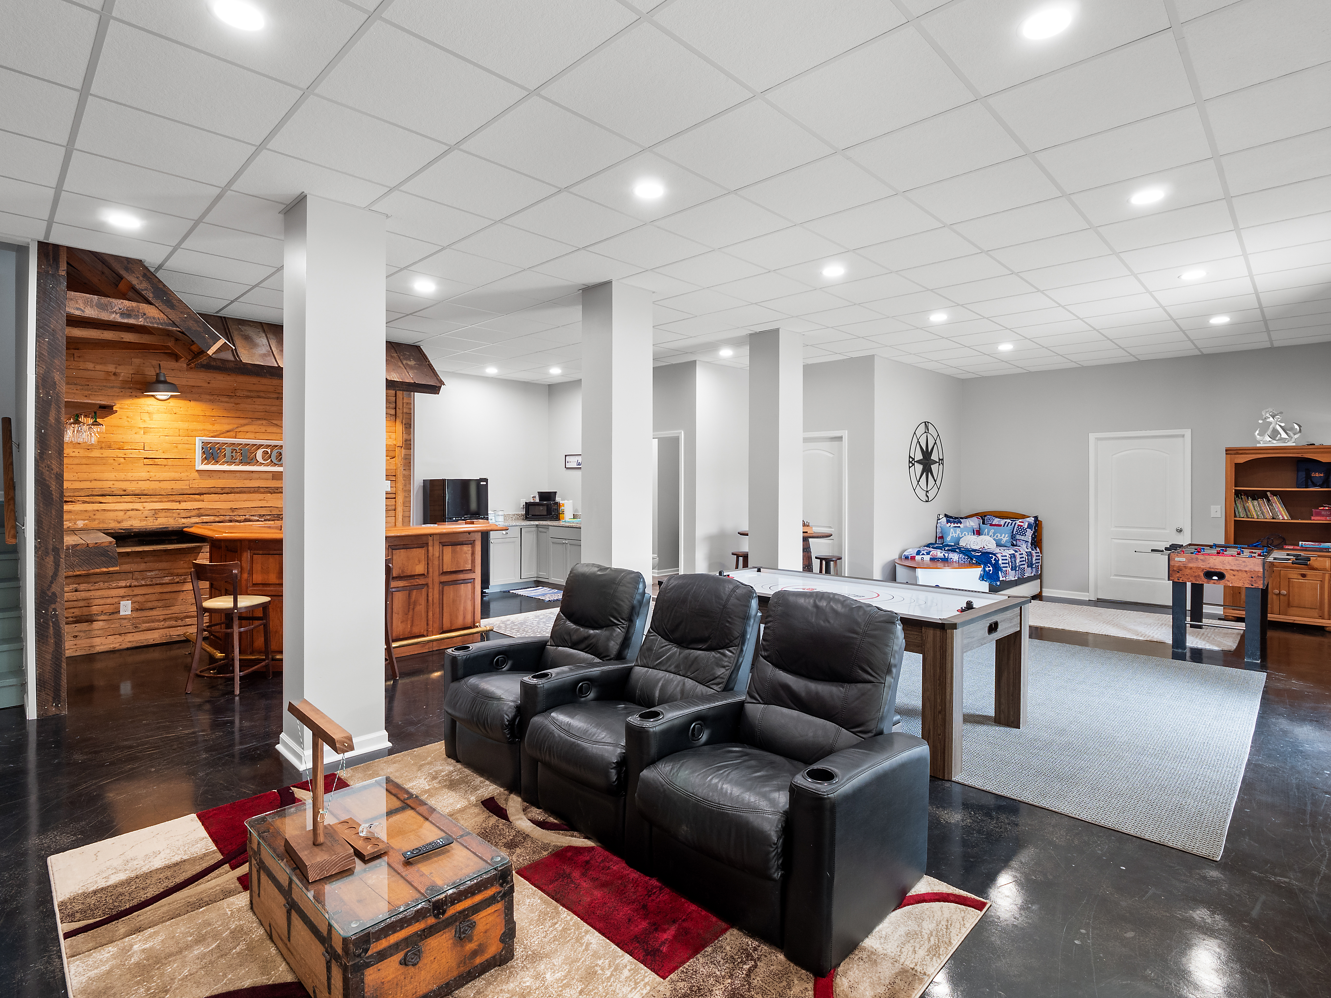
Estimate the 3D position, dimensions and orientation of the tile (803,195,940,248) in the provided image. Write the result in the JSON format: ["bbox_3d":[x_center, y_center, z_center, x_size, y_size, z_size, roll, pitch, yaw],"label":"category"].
[{"bbox_3d":[1.242,-1.659,3.695,0.605,0.030,0.605,1,1,44],"label":"tile"}]

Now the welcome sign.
[{"bbox_3d":[-4.009,-0.437,6.110,1.043,0.306,0.039,-1,2,-41],"label":"welcome sign"}]

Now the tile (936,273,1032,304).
[{"bbox_3d":[2.516,-1.654,4.843,0.594,0.025,0.592,1,2,44],"label":"tile"}]

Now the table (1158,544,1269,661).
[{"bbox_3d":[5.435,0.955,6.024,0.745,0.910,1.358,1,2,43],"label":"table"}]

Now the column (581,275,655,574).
[{"bbox_3d":[-0.392,-0.148,5.062,0.391,3.106,0.441,2,2,45],"label":"column"}]

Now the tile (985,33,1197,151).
[{"bbox_3d":[1.690,-1.596,2.440,0.594,0.025,0.592,1,2,44],"label":"tile"}]

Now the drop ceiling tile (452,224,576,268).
[{"bbox_3d":[-1.003,-1.669,4.080,0.605,0.030,0.605,1,1,44],"label":"drop ceiling tile"}]

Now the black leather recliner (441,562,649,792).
[{"bbox_3d":[-0.636,0.906,3.424,0.690,1.000,0.900,1,1,44],"label":"black leather recliner"}]

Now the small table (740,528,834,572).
[{"bbox_3d":[1.458,0.878,7.466,1.070,0.927,1.070,1,1,44],"label":"small table"}]

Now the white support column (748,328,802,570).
[{"bbox_3d":[1.143,-0.169,6.423,0.420,3.096,0.420,1,1,44],"label":"white support column"}]

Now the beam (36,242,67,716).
[{"bbox_3d":[-3.995,-0.128,4.005,0.140,3.033,0.145,1,1,44],"label":"beam"}]

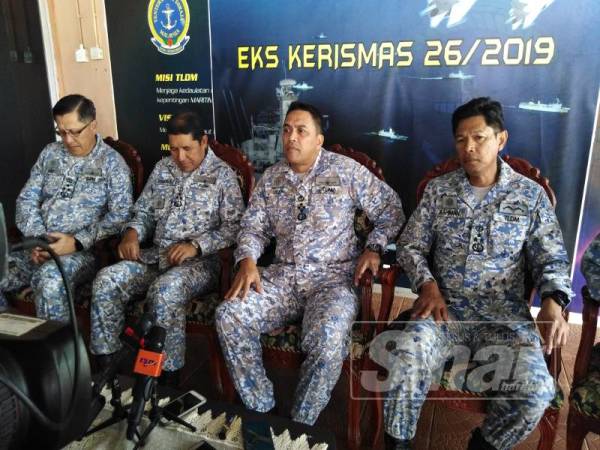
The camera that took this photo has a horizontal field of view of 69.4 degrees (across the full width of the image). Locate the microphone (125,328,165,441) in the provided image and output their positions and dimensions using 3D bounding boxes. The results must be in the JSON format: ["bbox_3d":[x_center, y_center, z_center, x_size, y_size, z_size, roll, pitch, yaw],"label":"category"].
[{"bbox_3d":[-0.373,0.373,1.035,0.060,0.255,0.060,9,-17,-4],"label":"microphone"}]

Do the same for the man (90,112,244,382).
[{"bbox_3d":[-0.619,0.092,1.939,0.540,1.220,0.760,5,14,24],"label":"man"}]

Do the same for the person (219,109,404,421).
[{"bbox_3d":[0.040,0.168,1.618,0.620,1.230,0.760,5,15,17],"label":"person"}]

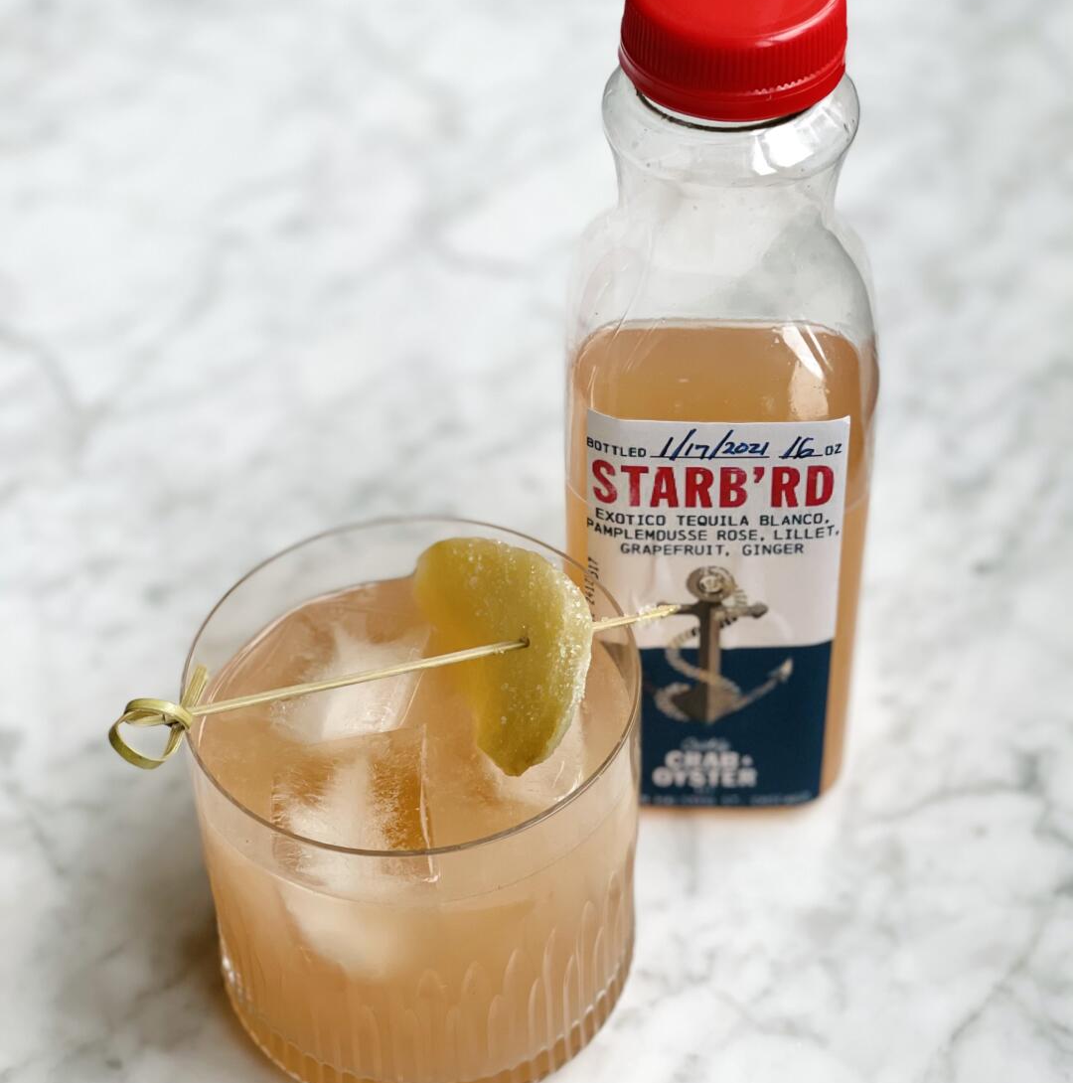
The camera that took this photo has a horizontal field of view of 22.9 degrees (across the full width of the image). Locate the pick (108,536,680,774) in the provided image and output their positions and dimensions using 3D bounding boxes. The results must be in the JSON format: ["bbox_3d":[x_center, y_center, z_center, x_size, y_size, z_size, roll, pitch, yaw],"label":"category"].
[{"bbox_3d":[-0.026,0.024,0.509,0.114,0.030,0.040,-12,44,-12],"label":"pick"}]

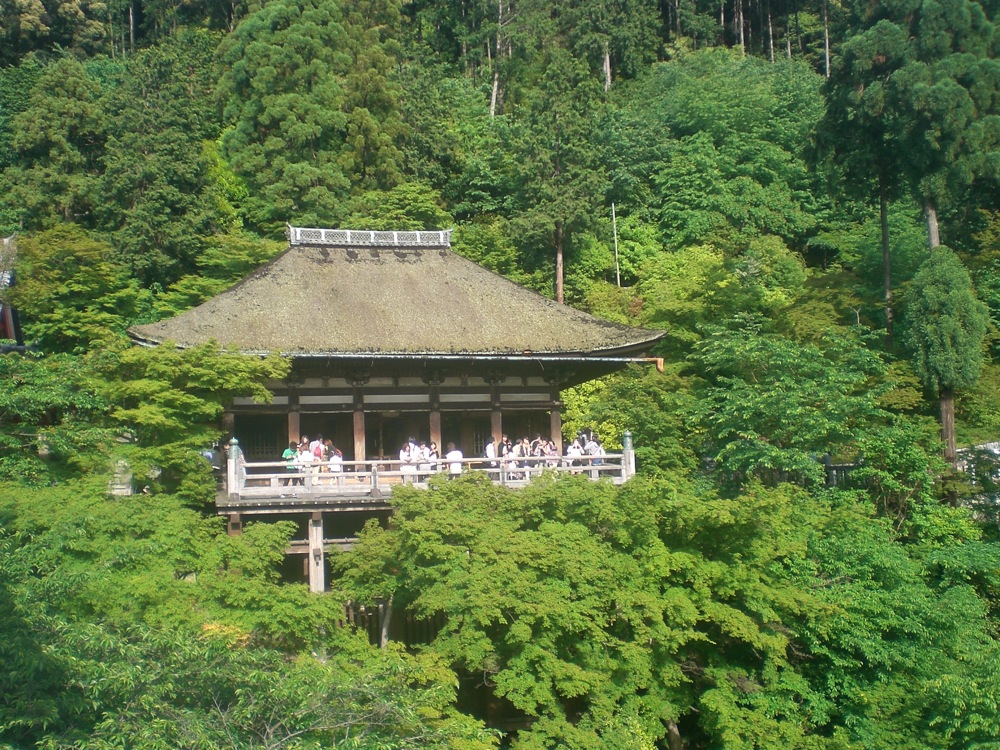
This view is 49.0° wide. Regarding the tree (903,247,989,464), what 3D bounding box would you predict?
[{"bbox_3d":[15.218,-0.307,37.500,2.938,8.164,2.900,-2,-3,22],"label":"tree"}]

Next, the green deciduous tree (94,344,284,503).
[{"bbox_3d":[-8.347,1.303,29.800,5.212,4.479,4.700,0,-3,-16],"label":"green deciduous tree"}]

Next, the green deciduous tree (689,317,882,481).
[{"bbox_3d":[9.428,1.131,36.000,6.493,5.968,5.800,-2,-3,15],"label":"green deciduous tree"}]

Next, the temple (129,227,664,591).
[{"bbox_3d":[-3.899,0.988,38.455,16.119,12.657,13.600,0,-3,-12],"label":"temple"}]

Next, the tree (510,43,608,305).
[{"bbox_3d":[2.873,-9.438,53.000,4.731,12.842,4.700,-1,-3,3],"label":"tree"}]

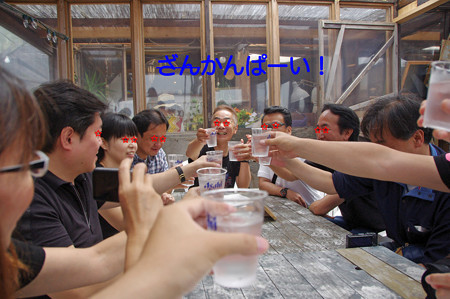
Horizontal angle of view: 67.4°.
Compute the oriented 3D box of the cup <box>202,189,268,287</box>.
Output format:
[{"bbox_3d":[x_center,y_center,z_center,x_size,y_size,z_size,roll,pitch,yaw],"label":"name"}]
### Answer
[{"bbox_3d":[0.014,0.112,0.427,0.083,0.110,0.083,-1,2,0],"label":"cup"}]

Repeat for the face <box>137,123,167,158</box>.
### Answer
[{"bbox_3d":[-0.373,-0.045,1.700,0.140,0.195,0.155,20,16,37],"label":"face"}]

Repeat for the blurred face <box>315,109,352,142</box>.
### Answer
[{"bbox_3d":[0.522,-0.089,1.630,0.140,0.200,0.155,-6,4,-24],"label":"blurred face"}]

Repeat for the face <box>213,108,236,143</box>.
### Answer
[{"bbox_3d":[-0.003,-0.151,2.200,0.155,0.215,0.140,-1,3,12],"label":"face"}]

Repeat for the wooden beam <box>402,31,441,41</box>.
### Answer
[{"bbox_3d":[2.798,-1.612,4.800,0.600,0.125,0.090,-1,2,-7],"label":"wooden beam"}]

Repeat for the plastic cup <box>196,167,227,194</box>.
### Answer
[{"bbox_3d":[-0.035,0.116,0.931,0.083,0.110,0.083,0,5,0],"label":"plastic cup"}]

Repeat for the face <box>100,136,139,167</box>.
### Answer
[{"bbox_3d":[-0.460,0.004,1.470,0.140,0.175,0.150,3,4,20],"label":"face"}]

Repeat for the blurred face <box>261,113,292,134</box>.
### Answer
[{"bbox_3d":[0.317,-0.140,2.140,0.155,0.195,0.140,1,6,38],"label":"blurred face"}]

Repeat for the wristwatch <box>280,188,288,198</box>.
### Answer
[{"bbox_3d":[0.364,0.269,2.060,0.045,0.056,0.040,42,-12,-35],"label":"wristwatch"}]

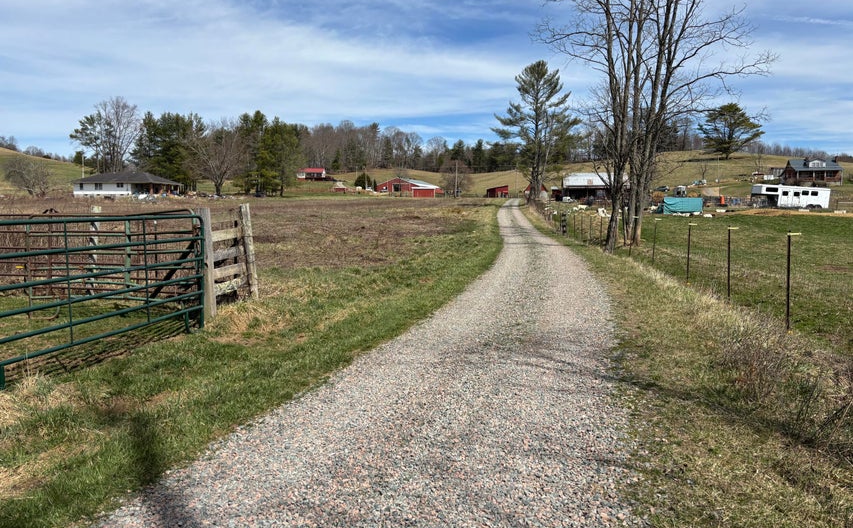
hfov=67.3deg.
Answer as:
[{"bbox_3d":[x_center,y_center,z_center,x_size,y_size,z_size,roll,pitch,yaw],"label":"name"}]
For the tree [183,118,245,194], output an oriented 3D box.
[{"bbox_3d":[-47.086,-23.766,143.000,13.500,17.300,13.500,0,6,0],"label":"tree"}]

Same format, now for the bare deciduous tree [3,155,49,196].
[{"bbox_3d":[-81.773,-17.888,131.000,9.600,8.100,9.600,0,6,0],"label":"bare deciduous tree"}]

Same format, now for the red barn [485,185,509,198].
[{"bbox_3d":[18.024,-18.578,165.000,6.000,3.300,5.000,0,6,0],"label":"red barn"}]

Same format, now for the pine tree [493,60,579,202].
[{"bbox_3d":[16.159,-19.569,95.000,12.600,21.200,12.600,0,6,0],"label":"pine tree"}]

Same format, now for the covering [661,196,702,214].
[{"bbox_3d":[23.478,-5.363,59.000,3.500,1.600,1.900,0,6,0],"label":"covering"}]

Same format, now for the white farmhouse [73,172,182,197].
[{"bbox_3d":[-66.258,-17.562,142.000,17.500,5.500,13.000,0,6,0],"label":"white farmhouse"}]

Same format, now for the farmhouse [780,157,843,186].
[{"bbox_3d":[86.517,-20.787,144.000,10.800,6.400,8.000,1,6,5],"label":"farmhouse"}]

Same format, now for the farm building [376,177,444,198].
[{"bbox_3d":[-4.988,-22.664,188.000,13.500,5.500,16.000,3,7,23],"label":"farm building"}]

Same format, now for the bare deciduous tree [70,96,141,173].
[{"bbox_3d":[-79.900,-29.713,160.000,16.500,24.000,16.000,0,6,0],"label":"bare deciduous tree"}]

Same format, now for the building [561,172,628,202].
[{"bbox_3d":[33.921,-15.451,129.000,13.300,5.700,9.500,1,6,11],"label":"building"}]

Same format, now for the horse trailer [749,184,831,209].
[{"bbox_3d":[40.331,-7.424,71.000,8.000,2.700,2.300,-1,6,-5],"label":"horse trailer"}]

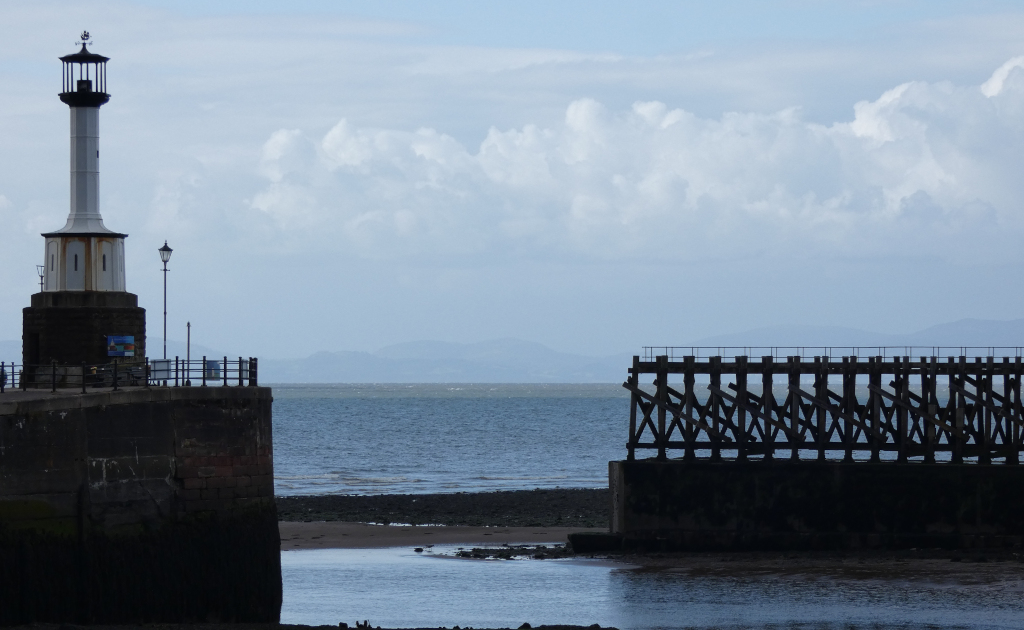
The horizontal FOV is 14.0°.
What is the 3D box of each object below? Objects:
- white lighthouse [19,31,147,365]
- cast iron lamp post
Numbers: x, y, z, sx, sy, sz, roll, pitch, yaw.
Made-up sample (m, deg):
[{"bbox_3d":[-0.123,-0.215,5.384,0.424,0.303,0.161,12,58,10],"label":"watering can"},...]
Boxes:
[{"bbox_3d":[-18.333,-4.506,179.000,5.100,15.300,5.100,1,-1,-32],"label":"white lighthouse"},{"bbox_3d":[-14.455,-0.054,174.000,0.550,6.080,0.550,0,-1,0],"label":"cast iron lamp post"}]

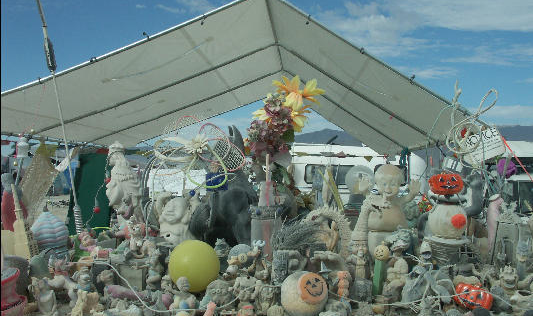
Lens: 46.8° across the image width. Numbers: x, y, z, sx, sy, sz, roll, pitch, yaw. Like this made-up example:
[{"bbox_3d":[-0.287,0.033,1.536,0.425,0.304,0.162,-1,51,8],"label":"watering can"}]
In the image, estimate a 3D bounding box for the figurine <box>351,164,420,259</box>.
[{"bbox_3d":[0.305,0.145,1.580,0.179,0.257,0.120,0,0,-7],"label":"figurine"}]

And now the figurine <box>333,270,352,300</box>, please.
[{"bbox_3d":[0.165,0.276,1.340,0.043,0.063,0.035,0,0,-17],"label":"figurine"}]

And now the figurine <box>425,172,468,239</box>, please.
[{"bbox_3d":[0.438,0.116,1.500,0.105,0.160,0.090,0,-1,8],"label":"figurine"}]

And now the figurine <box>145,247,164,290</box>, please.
[{"bbox_3d":[-0.256,0.254,1.410,0.046,0.103,0.050,0,0,20],"label":"figurine"}]

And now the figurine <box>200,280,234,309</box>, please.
[{"bbox_3d":[-0.102,0.275,1.250,0.064,0.060,0.048,0,-1,-2],"label":"figurine"}]

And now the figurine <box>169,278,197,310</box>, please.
[{"bbox_3d":[-0.174,0.284,1.280,0.058,0.075,0.050,0,0,-14],"label":"figurine"}]

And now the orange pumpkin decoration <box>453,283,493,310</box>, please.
[{"bbox_3d":[0.435,0.292,1.300,0.080,0.055,0.068,20,-1,9],"label":"orange pumpkin decoration"}]

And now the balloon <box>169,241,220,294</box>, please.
[{"bbox_3d":[-0.159,0.239,1.360,0.114,0.114,0.114,0,-1,-3],"label":"balloon"}]

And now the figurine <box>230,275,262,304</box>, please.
[{"bbox_3d":[-0.043,0.280,1.310,0.068,0.064,0.045,0,0,0],"label":"figurine"}]

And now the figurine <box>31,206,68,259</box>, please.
[{"bbox_3d":[-0.564,0.199,1.600,0.099,0.145,0.100,0,0,0],"label":"figurine"}]

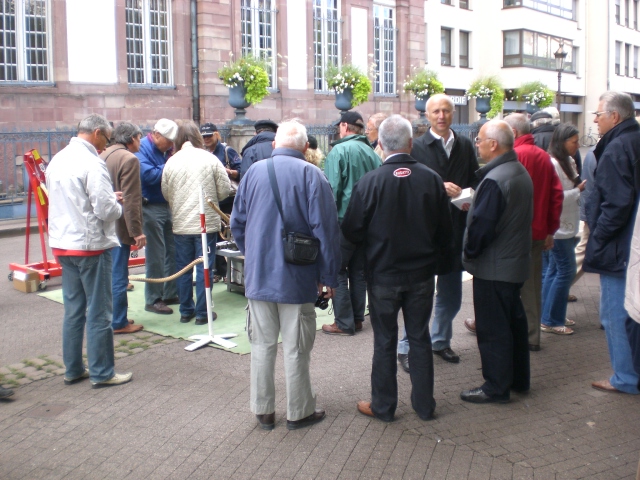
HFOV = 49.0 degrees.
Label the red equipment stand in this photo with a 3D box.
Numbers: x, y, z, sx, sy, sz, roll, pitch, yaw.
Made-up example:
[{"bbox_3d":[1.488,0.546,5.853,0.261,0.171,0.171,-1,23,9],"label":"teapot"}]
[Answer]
[{"bbox_3d":[-2.513,-0.316,7.854,1.050,1.430,1.600,8,13,40],"label":"red equipment stand"}]

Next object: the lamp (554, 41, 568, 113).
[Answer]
[{"bbox_3d":[7.894,-4.412,23.101,0.450,4.180,0.450,-1,10,0],"label":"lamp"}]

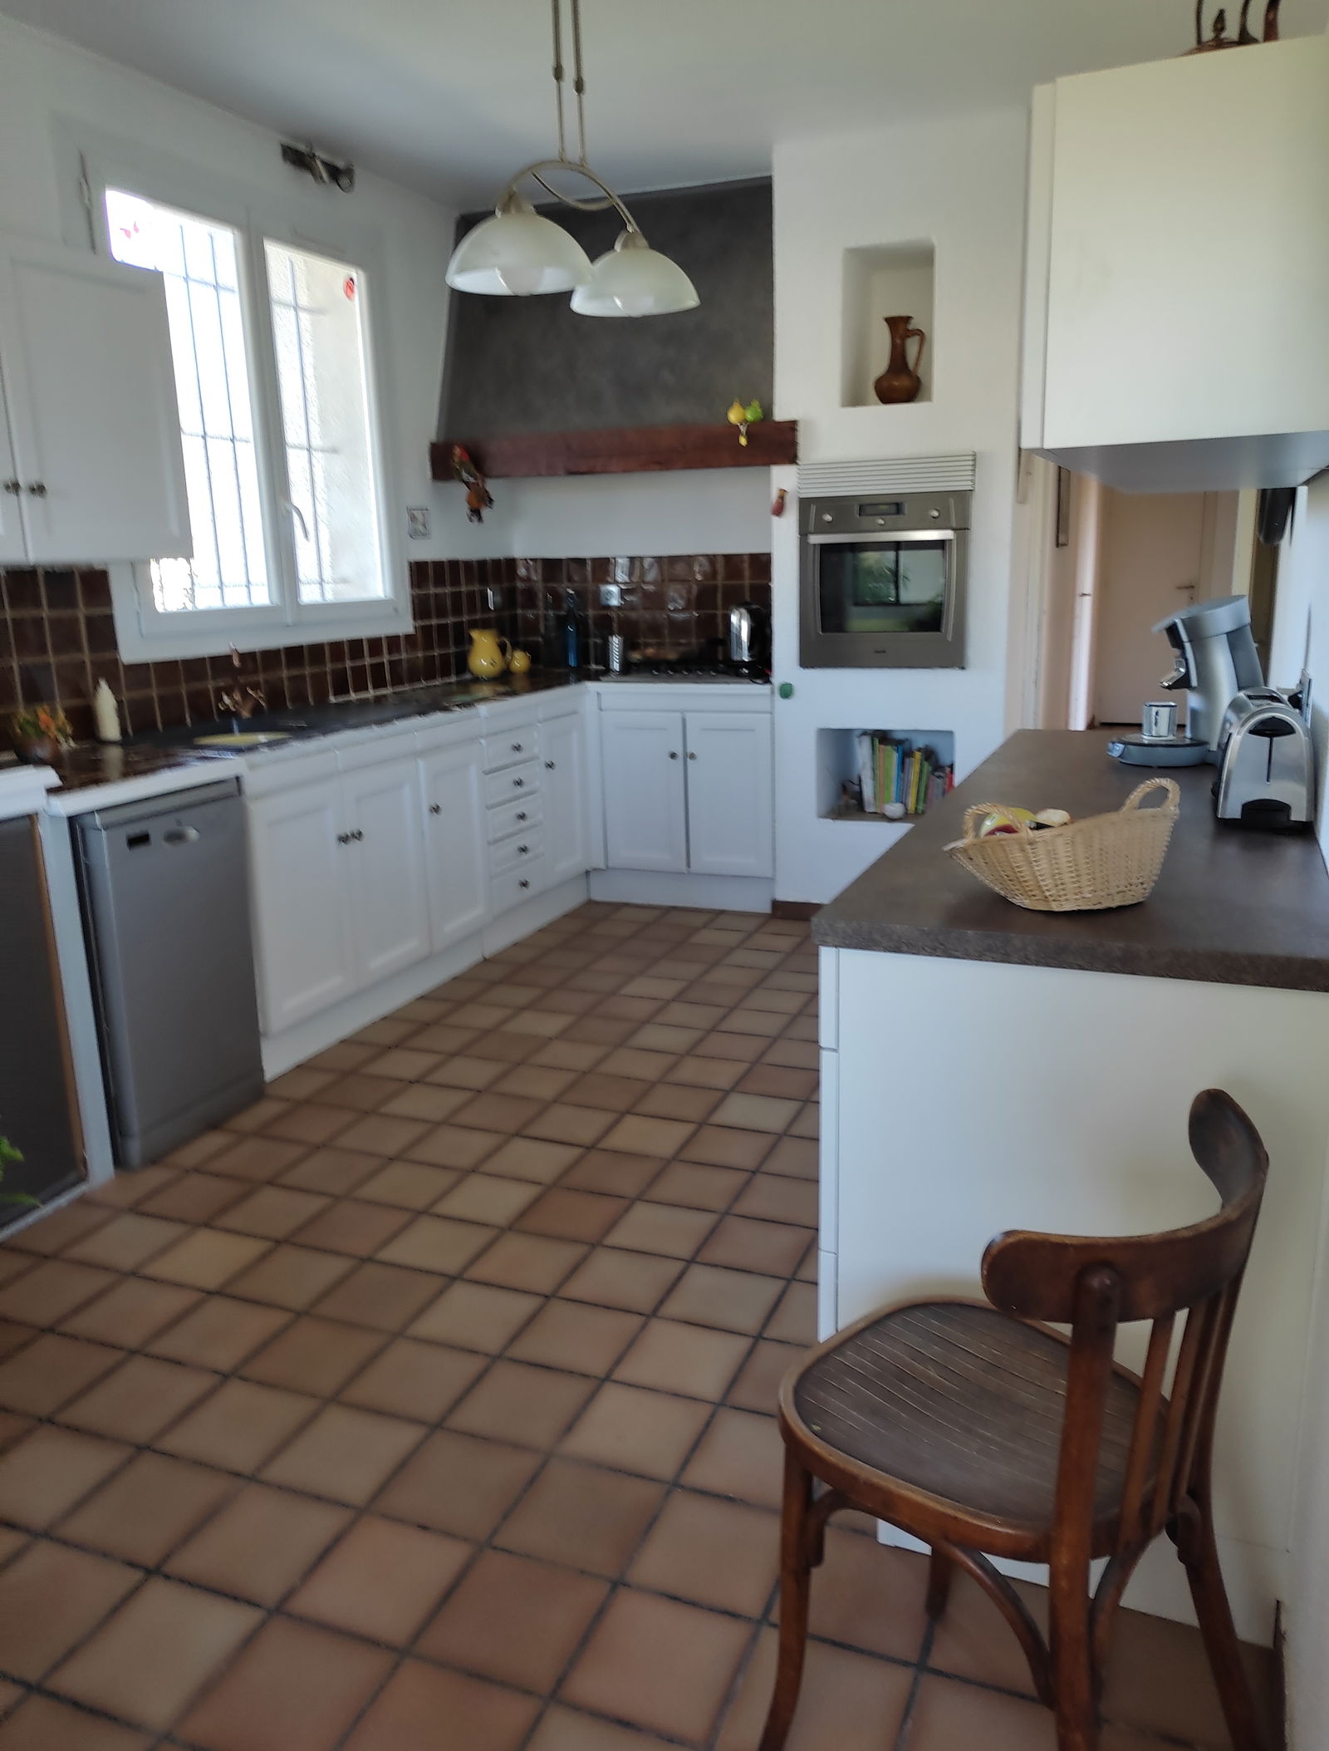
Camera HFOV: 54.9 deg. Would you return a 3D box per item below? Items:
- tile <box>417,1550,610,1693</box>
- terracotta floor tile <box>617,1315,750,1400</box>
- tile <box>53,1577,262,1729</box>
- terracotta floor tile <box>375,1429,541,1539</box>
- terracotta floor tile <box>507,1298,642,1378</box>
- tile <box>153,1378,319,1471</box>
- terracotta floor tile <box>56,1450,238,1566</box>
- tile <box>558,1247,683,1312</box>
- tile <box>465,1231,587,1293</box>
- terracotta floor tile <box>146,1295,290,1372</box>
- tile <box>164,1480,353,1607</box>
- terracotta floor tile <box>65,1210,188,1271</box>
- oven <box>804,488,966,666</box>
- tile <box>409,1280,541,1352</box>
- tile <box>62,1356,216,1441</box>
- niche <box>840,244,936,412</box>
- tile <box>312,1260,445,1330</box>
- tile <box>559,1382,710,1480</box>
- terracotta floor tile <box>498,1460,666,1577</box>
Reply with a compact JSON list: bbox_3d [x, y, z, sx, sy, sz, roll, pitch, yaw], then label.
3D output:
[{"bbox_3d":[-0.197,0.989,1.696,0.198,0.015,0.198,4,14,22],"label":"tile"},{"bbox_3d":[0.036,0.851,2.245,0.193,0.012,0.193,4,14,22],"label":"terracotta floor tile"},{"bbox_3d":[-0.671,1.036,1.705,0.193,0.015,0.191,4,15,19],"label":"tile"},{"bbox_3d":[-0.312,0.930,1.954,0.193,0.012,0.193,4,14,22],"label":"terracotta floor tile"},{"bbox_3d":[-0.160,0.840,2.318,0.193,0.012,0.193,4,14,22],"label":"terracotta floor tile"},{"bbox_3d":[-0.697,0.905,2.105,0.193,0.012,0.193,4,14,22],"label":"tile"},{"bbox_3d":[-0.774,0.951,1.924,0.193,0.012,0.193,4,14,22],"label":"terracotta floor tile"},{"bbox_3d":[-0.083,0.793,2.506,0.193,0.012,0.193,4,14,22],"label":"tile"},{"bbox_3d":[-0.269,0.784,2.578,0.198,0.015,0.198,4,14,22],"label":"tile"},{"bbox_3d":[-0.816,0.850,2.361,0.198,0.015,0.198,4,14,22],"label":"terracotta floor tile"},{"bbox_3d":[-0.561,0.931,1.783,0.189,0.012,0.189,3,14,22],"label":"tile"},{"bbox_3d":[-1.101,0.754,2.628,0.189,0.012,0.189,3,14,22],"label":"terracotta floor tile"},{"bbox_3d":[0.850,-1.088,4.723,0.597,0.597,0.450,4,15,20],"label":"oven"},{"bbox_3d":[-0.341,0.801,2.322,0.189,0.012,0.189,3,14,22],"label":"tile"},{"bbox_3d":[-0.892,0.893,2.181,0.193,0.012,0.193,4,14,22],"label":"tile"},{"bbox_3d":[0.819,-1.902,4.493,0.312,0.505,0.360,4,15,20],"label":"niche"},{"bbox_3d":[-0.554,0.828,2.511,0.193,0.015,0.191,4,15,19],"label":"tile"},{"bbox_3d":[-0.045,0.918,2.109,0.193,0.015,0.191,4,15,19],"label":"tile"},{"bbox_3d":[-0.122,0.967,1.925,0.193,0.015,0.191,4,15,19],"label":"terracotta floor tile"}]

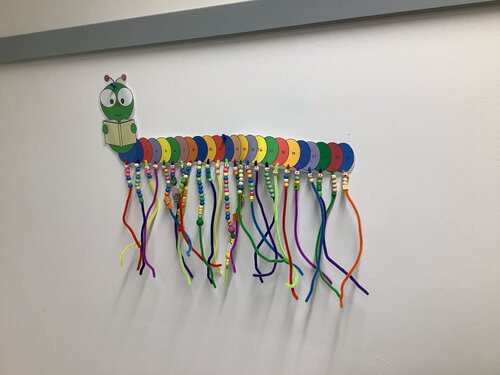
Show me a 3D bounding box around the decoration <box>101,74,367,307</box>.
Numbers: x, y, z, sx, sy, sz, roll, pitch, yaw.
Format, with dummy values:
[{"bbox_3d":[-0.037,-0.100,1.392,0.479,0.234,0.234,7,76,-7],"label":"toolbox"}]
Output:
[{"bbox_3d":[-0.064,-0.009,0.924,0.594,0.478,0.055,1,9,21],"label":"decoration"}]

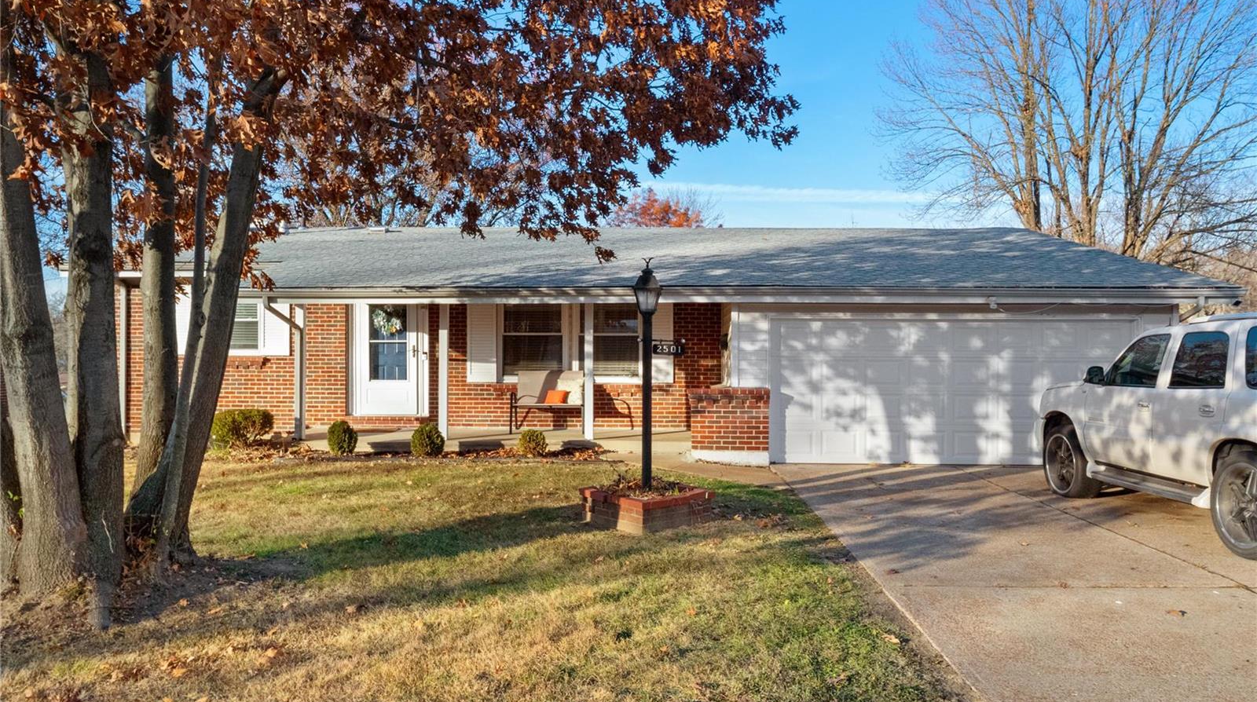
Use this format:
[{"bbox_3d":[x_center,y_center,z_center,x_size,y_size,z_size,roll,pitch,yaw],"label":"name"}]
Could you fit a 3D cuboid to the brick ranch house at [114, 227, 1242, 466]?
[{"bbox_3d":[-0.470,-0.470,17.400,16.700,4.050,11.700,0,0,2],"label":"brick ranch house"}]

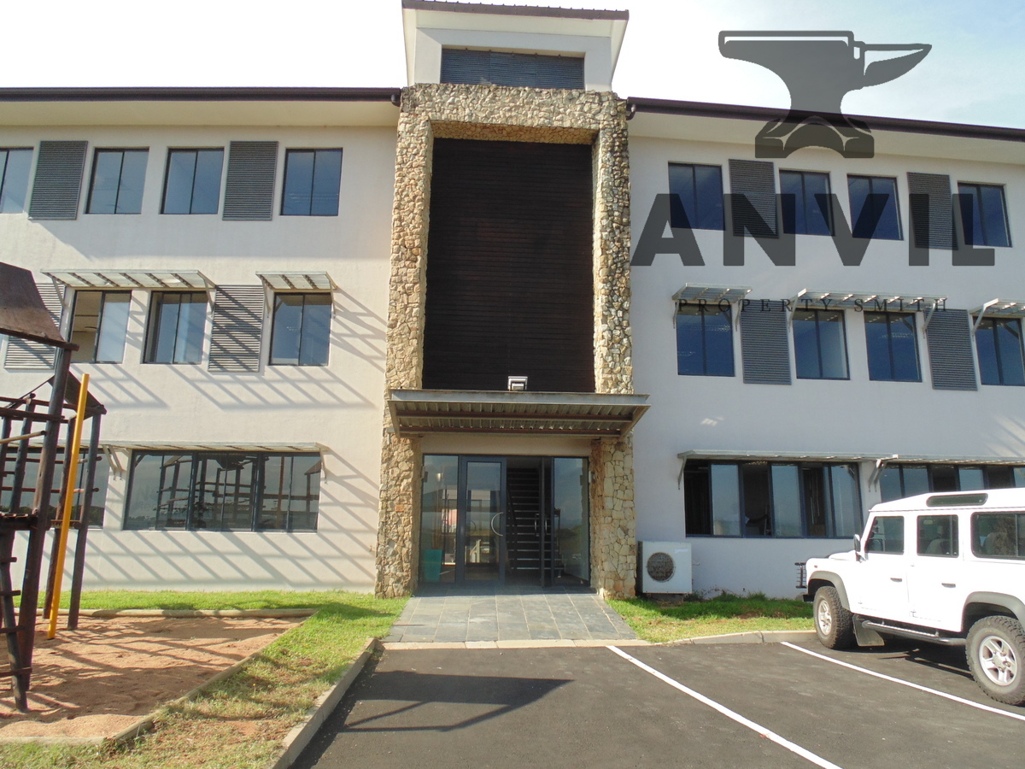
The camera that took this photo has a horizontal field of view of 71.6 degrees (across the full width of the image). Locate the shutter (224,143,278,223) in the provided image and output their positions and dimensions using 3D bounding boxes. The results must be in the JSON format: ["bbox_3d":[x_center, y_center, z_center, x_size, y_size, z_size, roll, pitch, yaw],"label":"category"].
[{"bbox_3d":[-5.378,-4.192,14.643,0.996,1.759,0.080,0,-11,1],"label":"shutter"}]

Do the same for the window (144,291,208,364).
[{"bbox_3d":[-6.862,-1.151,14.541,1.212,1.542,0.100,1,-11,1],"label":"window"}]

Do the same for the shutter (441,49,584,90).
[{"bbox_3d":[0.014,-6.687,15.273,3.080,0.853,0.100,1,-11,-3],"label":"shutter"}]

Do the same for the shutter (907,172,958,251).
[{"bbox_3d":[9.119,-3.766,15.410,0.987,1.738,0.080,2,-11,-6],"label":"shutter"}]

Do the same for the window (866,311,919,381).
[{"bbox_3d":[8.004,-0.765,15.027,1.171,1.490,0.120,2,-11,-6],"label":"window"}]

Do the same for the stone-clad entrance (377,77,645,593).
[{"bbox_3d":[-0.048,-1.004,13.485,4.428,9.615,1.050,1,-11,-3],"label":"stone-clad entrance"}]

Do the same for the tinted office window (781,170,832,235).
[{"bbox_3d":[6.376,-3.918,15.367,1.191,1.481,0.100,2,-11,-7],"label":"tinted office window"}]

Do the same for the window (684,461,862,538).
[{"bbox_3d":[5.165,2.271,14.090,3.638,1.512,0.120,2,-11,-6],"label":"window"}]

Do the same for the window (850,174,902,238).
[{"bbox_3d":[7.870,-3.822,15.465,1.157,1.465,0.100,2,-11,-6],"label":"window"}]

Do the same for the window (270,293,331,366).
[{"bbox_3d":[-4.182,-1.086,14.107,1.171,1.490,0.120,0,-11,1],"label":"window"}]

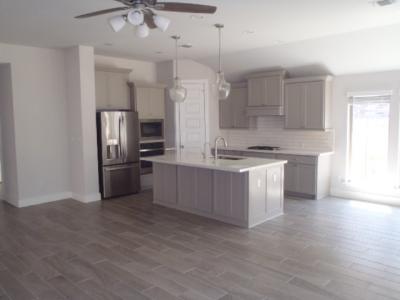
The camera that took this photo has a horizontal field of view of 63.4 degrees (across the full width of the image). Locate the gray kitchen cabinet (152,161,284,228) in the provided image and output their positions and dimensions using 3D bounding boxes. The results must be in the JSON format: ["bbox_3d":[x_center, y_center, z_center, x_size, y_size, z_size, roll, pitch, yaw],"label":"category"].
[{"bbox_3d":[0.250,0.640,5.947,2.288,0.872,1.025,4,7,43],"label":"gray kitchen cabinet"}]

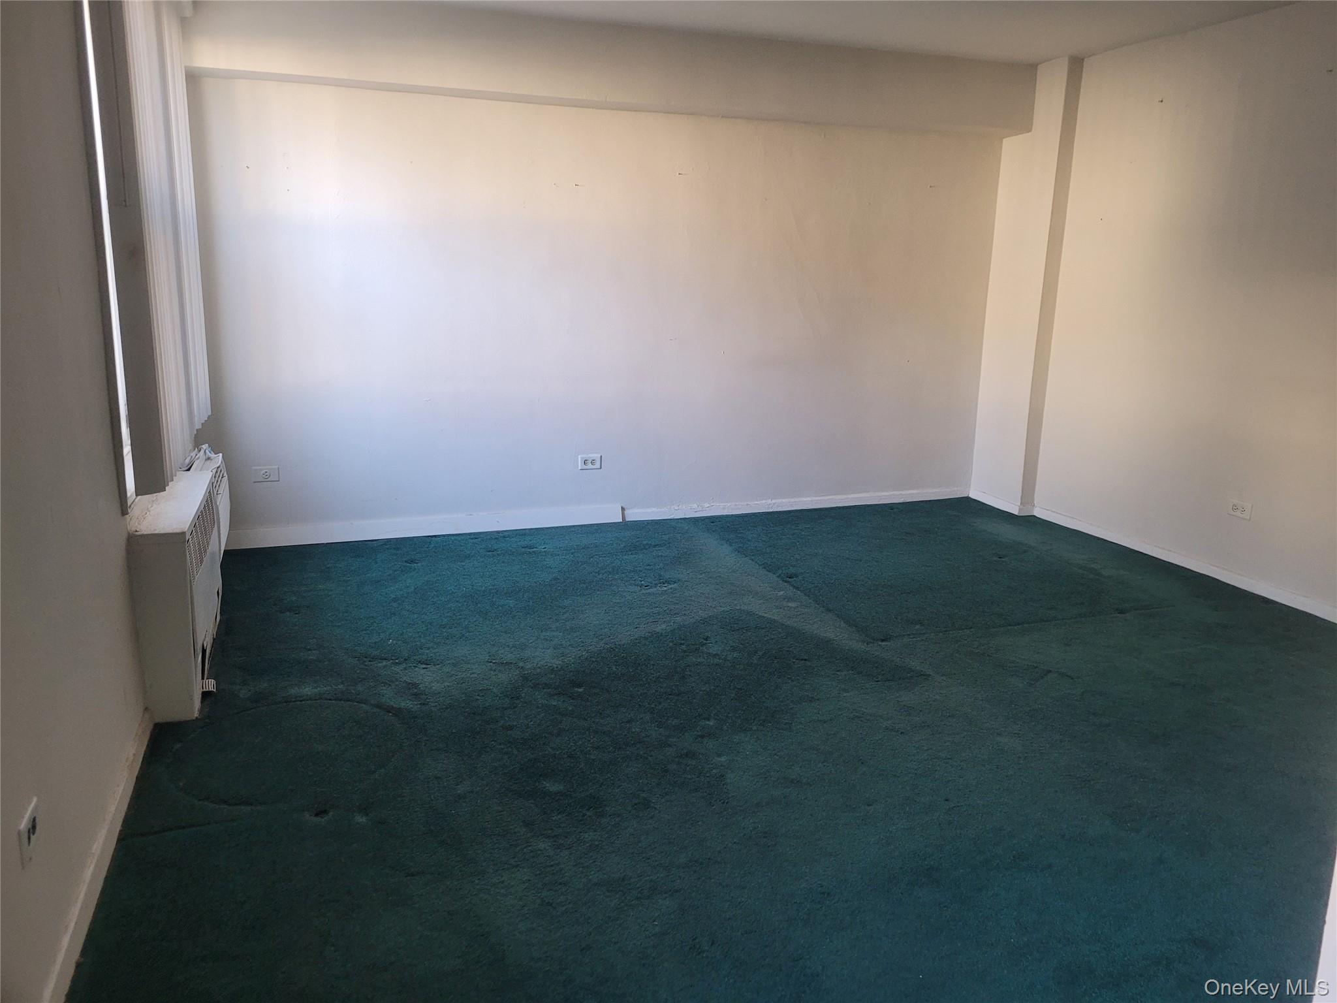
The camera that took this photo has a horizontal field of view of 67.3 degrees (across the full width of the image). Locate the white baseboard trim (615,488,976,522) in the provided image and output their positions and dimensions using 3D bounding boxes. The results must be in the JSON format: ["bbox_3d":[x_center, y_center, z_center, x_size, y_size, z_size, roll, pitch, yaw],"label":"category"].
[{"bbox_3d":[0.794,0.009,5.731,2.199,0.062,0.018,-4,14,-21],"label":"white baseboard trim"}]

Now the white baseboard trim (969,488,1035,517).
[{"bbox_3d":[1.950,-0.003,5.902,0.098,0.059,0.482,-3,14,-19],"label":"white baseboard trim"}]

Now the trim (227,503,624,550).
[{"bbox_3d":[-1.186,0.127,4.987,1.993,0.085,0.018,-4,14,-20],"label":"trim"}]

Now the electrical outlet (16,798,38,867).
[{"bbox_3d":[-1.105,0.570,1.738,0.007,0.071,0.114,-3,14,-19],"label":"electrical outlet"}]

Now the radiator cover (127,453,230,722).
[{"bbox_3d":[-1.602,0.238,3.369,0.164,0.594,1.126,-3,14,-19],"label":"radiator cover"}]

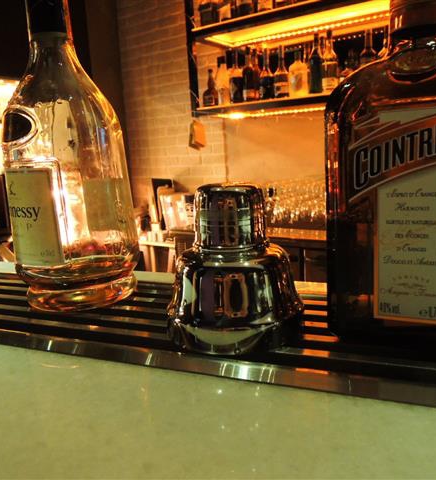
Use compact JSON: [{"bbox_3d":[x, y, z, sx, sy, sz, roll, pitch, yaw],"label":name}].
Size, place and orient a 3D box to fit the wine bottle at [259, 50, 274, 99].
[{"bbox_3d":[0.274,-0.920,2.488,0.078,0.283,0.078,-3,12,1],"label":"wine bottle"}]

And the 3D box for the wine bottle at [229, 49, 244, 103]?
[{"bbox_3d":[0.106,-0.953,2.599,0.078,0.317,0.078,-3,12,1],"label":"wine bottle"}]

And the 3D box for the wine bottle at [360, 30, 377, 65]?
[{"bbox_3d":[0.739,-0.878,2.170,0.080,0.282,0.080,5,14,34],"label":"wine bottle"}]

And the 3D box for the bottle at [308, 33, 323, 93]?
[{"bbox_3d":[0.512,-0.912,2.322,0.070,0.310,0.070,5,14,34],"label":"bottle"}]

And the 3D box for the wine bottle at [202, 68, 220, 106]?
[{"bbox_3d":[-0.048,-0.922,2.716,0.092,0.225,0.092,5,14,34],"label":"wine bottle"}]

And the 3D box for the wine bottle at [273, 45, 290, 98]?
[{"bbox_3d":[0.349,-0.914,2.437,0.079,0.284,0.079,-3,12,1],"label":"wine bottle"}]

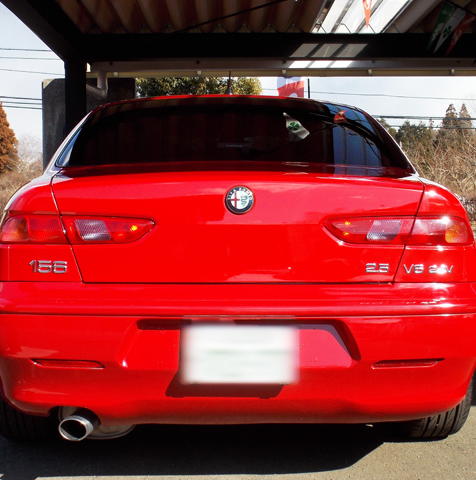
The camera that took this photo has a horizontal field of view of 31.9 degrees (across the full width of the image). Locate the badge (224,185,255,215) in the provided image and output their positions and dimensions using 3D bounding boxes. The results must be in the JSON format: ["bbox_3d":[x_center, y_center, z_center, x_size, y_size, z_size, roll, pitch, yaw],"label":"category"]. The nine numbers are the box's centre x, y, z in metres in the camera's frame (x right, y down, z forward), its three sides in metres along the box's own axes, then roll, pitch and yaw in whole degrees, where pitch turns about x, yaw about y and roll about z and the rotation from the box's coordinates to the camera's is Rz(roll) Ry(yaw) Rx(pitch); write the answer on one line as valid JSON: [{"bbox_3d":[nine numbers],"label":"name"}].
[{"bbox_3d":[0.007,-0.115,2.420,0.081,0.081,0.015,0,-7,-1],"label":"badge"}]

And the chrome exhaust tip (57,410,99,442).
[{"bbox_3d":[-0.482,0.565,2.500,0.095,0.072,0.115,0,3,5],"label":"chrome exhaust tip"}]

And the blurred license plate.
[{"bbox_3d":[0.007,0.323,2.355,0.330,0.165,0.025,0,3,-1],"label":"blurred license plate"}]

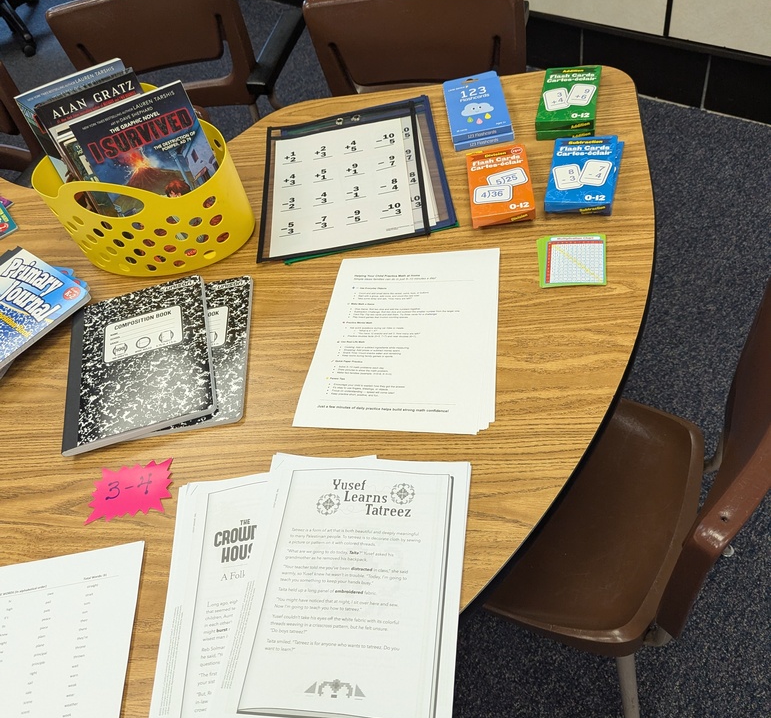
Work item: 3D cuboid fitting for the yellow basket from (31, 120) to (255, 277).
[{"bbox_3d":[-0.358,-0.259,1.047,0.312,0.183,0.216,9,55,20],"label":"yellow basket"}]

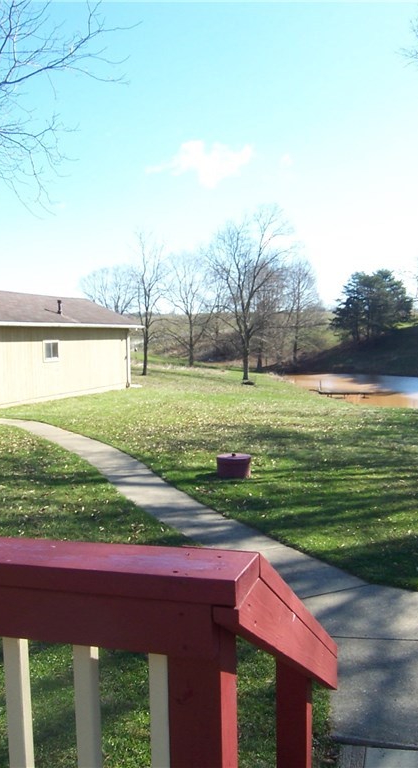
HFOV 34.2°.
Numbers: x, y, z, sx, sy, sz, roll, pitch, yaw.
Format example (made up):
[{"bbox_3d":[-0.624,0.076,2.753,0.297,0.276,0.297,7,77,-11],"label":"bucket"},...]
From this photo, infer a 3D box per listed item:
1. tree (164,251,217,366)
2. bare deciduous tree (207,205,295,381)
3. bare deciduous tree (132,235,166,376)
[{"bbox_3d":[-1.432,-5.816,52.670,4.206,8.931,4.206,0,4,0],"label":"tree"},{"bbox_3d":[2.382,-5.053,38.136,4.979,9.851,4.979,0,4,0],"label":"bare deciduous tree"},{"bbox_3d":[-3.471,-4.677,39.688,2.234,8.436,2.234,0,4,0],"label":"bare deciduous tree"}]

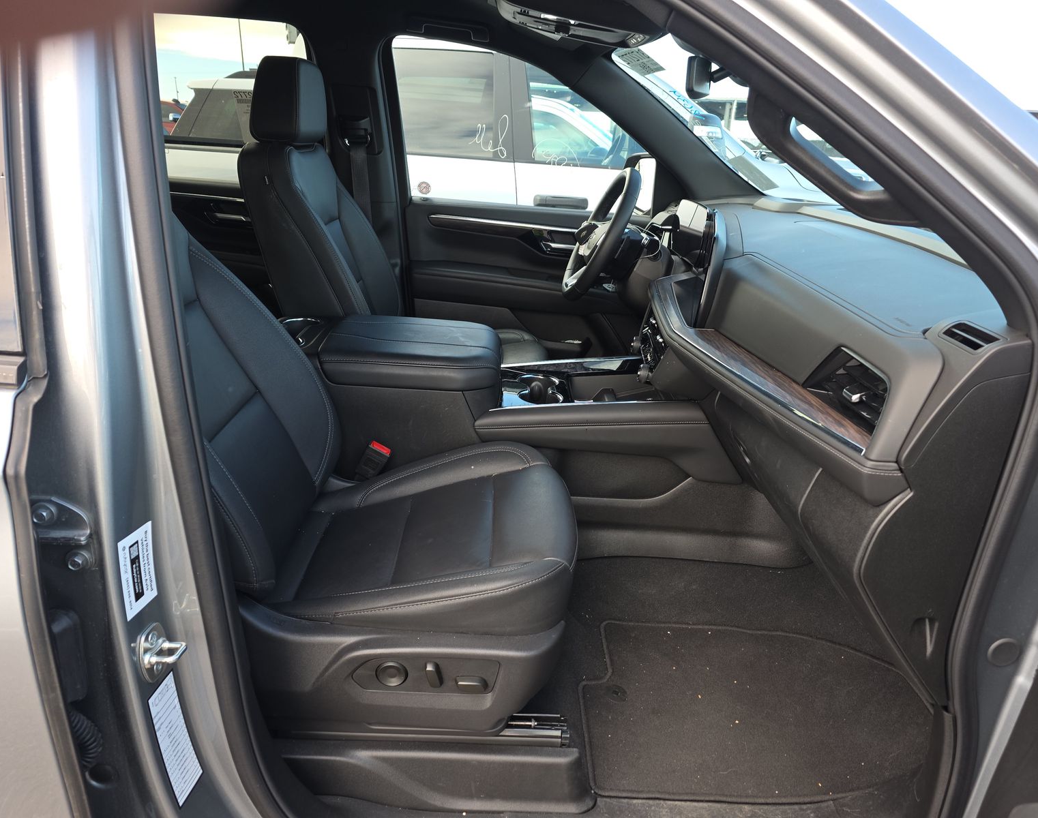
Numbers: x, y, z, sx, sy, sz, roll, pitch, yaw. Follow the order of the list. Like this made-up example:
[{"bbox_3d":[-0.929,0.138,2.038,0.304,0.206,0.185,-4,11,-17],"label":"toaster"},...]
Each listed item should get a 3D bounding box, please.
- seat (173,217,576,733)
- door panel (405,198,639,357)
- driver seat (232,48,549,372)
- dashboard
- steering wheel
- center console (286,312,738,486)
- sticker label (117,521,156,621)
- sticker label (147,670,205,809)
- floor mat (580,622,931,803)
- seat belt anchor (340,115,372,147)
[{"bbox_3d":[-0.294,-0.072,1.121,0.803,1.009,0.556,0,20,-2],"label":"seat"},{"bbox_3d":[0.068,-0.328,2.350,0.845,0.680,0.144,0,20,-2],"label":"door panel"},{"bbox_3d":[-0.274,-0.364,1.937,0.731,1.020,0.556,0,20,-2],"label":"driver seat"},{"bbox_3d":[0.515,-0.147,1.597,0.515,0.597,1.504,0,20,-2],"label":"dashboard"},{"bbox_3d":[0.226,-0.451,1.927,0.103,0.386,0.386,23,18,-10],"label":"steering wheel"},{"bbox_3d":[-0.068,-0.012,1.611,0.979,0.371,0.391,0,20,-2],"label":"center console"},{"bbox_3d":[-0.406,0.173,0.774,0.002,0.098,0.051,4,20,8],"label":"sticker label"},{"bbox_3d":[-0.402,0.389,0.853,0.002,0.153,0.049,0,20,9],"label":"sticker label"},{"bbox_3d":[0.443,0.537,1.373,0.690,0.031,0.464,0,20,-2],"label":"floor mat"},{"bbox_3d":[-0.465,-0.793,2.076,0.088,0.088,0.046,0,20,-2],"label":"seat belt anchor"}]

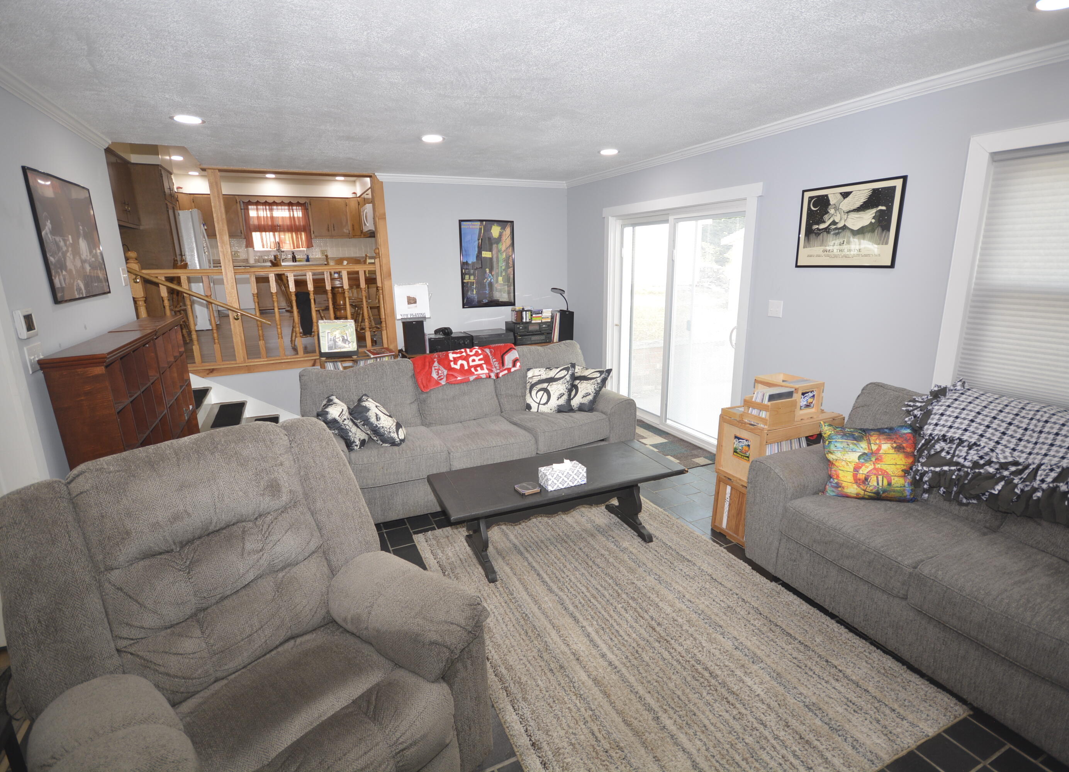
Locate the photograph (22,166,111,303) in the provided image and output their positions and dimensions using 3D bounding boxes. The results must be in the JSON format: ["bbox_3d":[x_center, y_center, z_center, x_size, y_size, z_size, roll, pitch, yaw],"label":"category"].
[{"bbox_3d":[-2.461,-0.780,2.755,0.025,0.610,0.900,-7,15,-24],"label":"photograph"}]

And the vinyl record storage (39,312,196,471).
[{"bbox_3d":[-2.517,0.233,3.366,0.260,1.187,1.960,-7,16,-24],"label":"vinyl record storage"}]

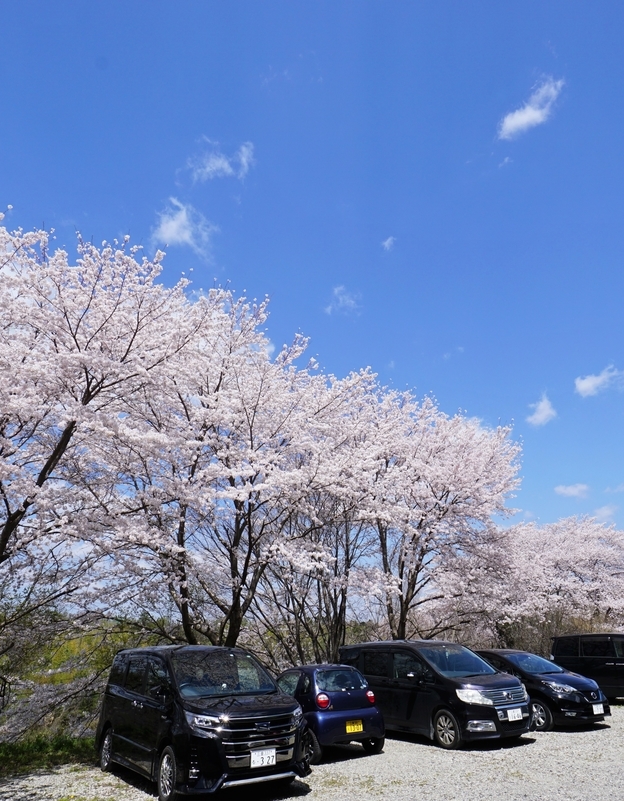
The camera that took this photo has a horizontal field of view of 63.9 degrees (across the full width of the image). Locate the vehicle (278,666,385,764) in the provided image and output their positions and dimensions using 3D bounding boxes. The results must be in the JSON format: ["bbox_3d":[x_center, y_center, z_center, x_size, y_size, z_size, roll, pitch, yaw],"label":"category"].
[{"bbox_3d":[-0.108,6.175,10.148,1.475,1.510,3.285,16,-31,-32],"label":"vehicle"}]

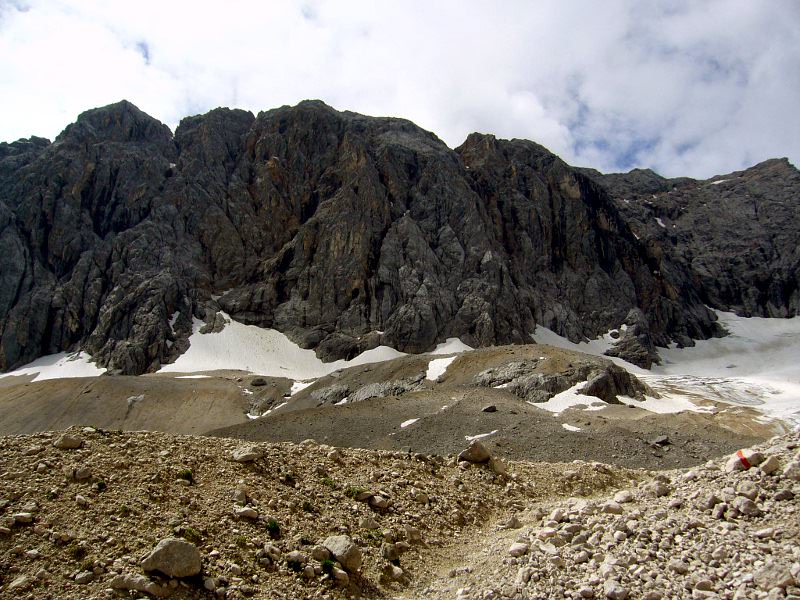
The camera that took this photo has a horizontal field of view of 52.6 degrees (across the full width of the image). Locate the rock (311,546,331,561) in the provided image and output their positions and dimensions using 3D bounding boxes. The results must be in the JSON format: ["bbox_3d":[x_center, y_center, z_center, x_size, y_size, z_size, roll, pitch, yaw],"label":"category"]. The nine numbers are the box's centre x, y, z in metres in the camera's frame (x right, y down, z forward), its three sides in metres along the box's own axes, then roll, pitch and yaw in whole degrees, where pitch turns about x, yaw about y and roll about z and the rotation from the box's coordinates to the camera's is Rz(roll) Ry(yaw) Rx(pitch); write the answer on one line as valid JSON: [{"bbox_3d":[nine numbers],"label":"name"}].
[{"bbox_3d":[-0.609,1.943,6.200,0.149,0.099,0.119,0,-3,0],"label":"rock"}]

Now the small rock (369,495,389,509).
[{"bbox_3d":[-0.213,1.993,8.000,0.192,0.127,0.153,0,-3,0],"label":"small rock"}]

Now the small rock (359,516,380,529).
[{"bbox_3d":[-0.324,2.366,8.600,0.222,0.111,0.175,0,-6,-2],"label":"small rock"}]

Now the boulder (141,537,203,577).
[{"bbox_3d":[-1.638,1.854,5.800,0.431,0.264,0.345,0,-3,0],"label":"boulder"}]

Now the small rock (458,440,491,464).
[{"bbox_3d":[1.068,2.187,11.600,0.459,0.317,0.390,0,-2,0],"label":"small rock"}]

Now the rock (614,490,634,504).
[{"bbox_3d":[2.997,2.637,10.800,0.254,0.163,0.214,-2,-6,15],"label":"rock"}]

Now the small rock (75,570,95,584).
[{"bbox_3d":[-2.457,2.161,6.300,0.148,0.095,0.125,2,-6,-21],"label":"small rock"}]

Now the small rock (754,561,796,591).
[{"bbox_3d":[2.507,1.839,5.400,0.272,0.184,0.218,0,-3,0],"label":"small rock"}]

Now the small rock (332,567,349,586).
[{"bbox_3d":[-0.478,2.222,6.500,0.122,0.140,0.141,0,-6,-4],"label":"small rock"}]

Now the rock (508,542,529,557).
[{"bbox_3d":[1.055,2.221,7.200,0.178,0.115,0.151,0,-2,0],"label":"rock"}]

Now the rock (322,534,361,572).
[{"bbox_3d":[-0.490,2.162,6.900,0.341,0.298,0.307,0,-2,0],"label":"rock"}]

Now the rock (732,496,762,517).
[{"bbox_3d":[3.179,1.889,7.400,0.266,0.168,0.213,0,-3,0],"label":"rock"}]

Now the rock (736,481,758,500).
[{"bbox_3d":[3.695,2.025,8.600,0.234,0.196,0.199,0,-2,0],"label":"rock"}]

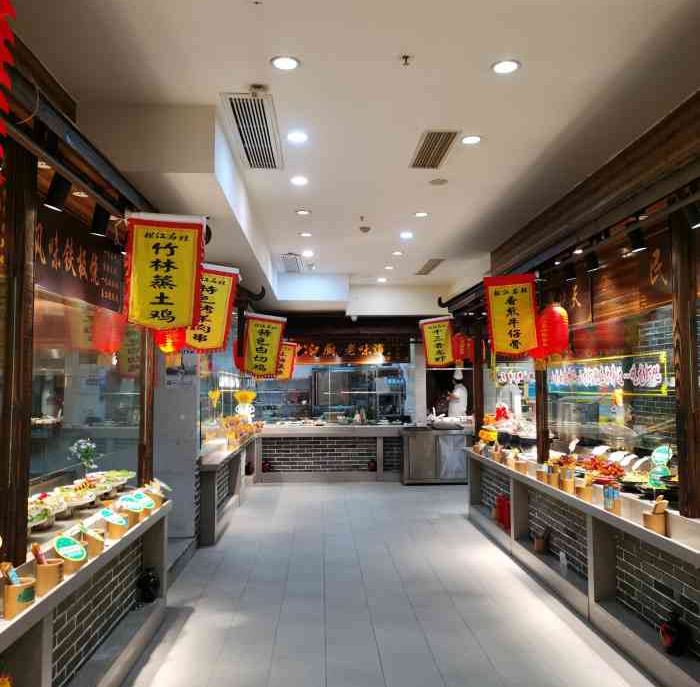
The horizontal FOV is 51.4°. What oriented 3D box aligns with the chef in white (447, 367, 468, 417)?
[{"bbox_3d":[1.916,1.321,12.838,0.420,1.820,0.520,-1,-3,8],"label":"chef in white"}]

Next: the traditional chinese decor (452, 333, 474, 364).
[{"bbox_3d":[1.622,0.071,10.400,0.310,0.430,0.270,0,-4,2],"label":"traditional chinese decor"}]

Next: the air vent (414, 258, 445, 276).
[{"bbox_3d":[1.013,-0.987,9.326,0.190,0.050,1.200,0,-3,-2],"label":"air vent"}]

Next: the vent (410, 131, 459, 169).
[{"bbox_3d":[0.538,-1.256,4.729,0.205,0.050,0.740,0,-3,-2],"label":"vent"}]

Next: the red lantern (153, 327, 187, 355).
[{"bbox_3d":[-1.310,-0.110,5.365,0.240,0.410,0.240,0,-3,-2],"label":"red lantern"}]

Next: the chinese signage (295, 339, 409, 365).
[{"bbox_3d":[-0.019,0.135,11.472,1.950,0.390,0.060,0,-3,-2],"label":"chinese signage"}]

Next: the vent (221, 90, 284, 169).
[{"bbox_3d":[-0.576,-1.269,4.442,0.280,0.050,1.280,0,-3,-2],"label":"vent"}]

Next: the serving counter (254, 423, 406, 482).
[{"bbox_3d":[-0.253,1.736,11.598,2.420,0.890,0.700,0,-3,-2],"label":"serving counter"}]

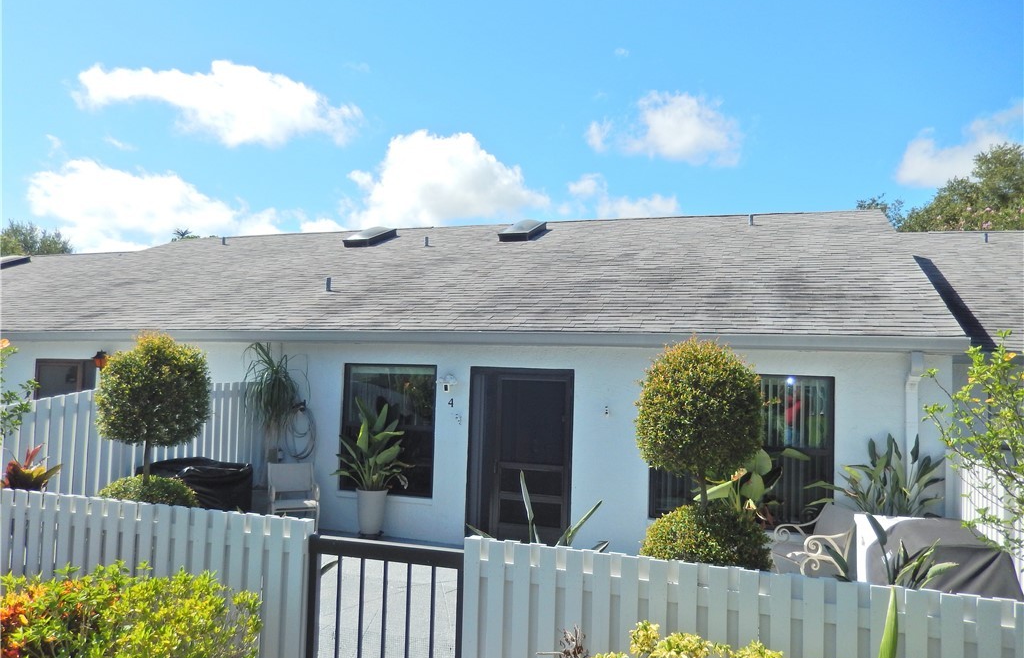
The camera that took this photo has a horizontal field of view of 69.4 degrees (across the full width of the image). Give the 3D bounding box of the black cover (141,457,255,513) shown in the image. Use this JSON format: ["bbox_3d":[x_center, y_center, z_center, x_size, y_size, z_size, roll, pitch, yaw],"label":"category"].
[{"bbox_3d":[-3.453,1.967,8.006,0.680,0.950,1.060,0,-4,21],"label":"black cover"}]

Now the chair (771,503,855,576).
[{"bbox_3d":[2.850,2.093,6.758,0.720,0.950,0.620,2,-3,-5],"label":"chair"}]

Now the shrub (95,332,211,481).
[{"bbox_3d":[-2.469,0.538,5.100,0.770,1.000,0.760,2,-3,0],"label":"shrub"}]

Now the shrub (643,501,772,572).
[{"bbox_3d":[1.005,1.227,3.820,0.670,0.660,0.650,2,-3,0],"label":"shrub"}]

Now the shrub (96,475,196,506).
[{"bbox_3d":[-2.510,1.381,5.120,0.740,0.640,0.720,2,-3,0],"label":"shrub"}]

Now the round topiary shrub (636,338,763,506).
[{"bbox_3d":[0.951,0.475,3.760,0.640,0.870,0.630,2,-3,0],"label":"round topiary shrub"}]

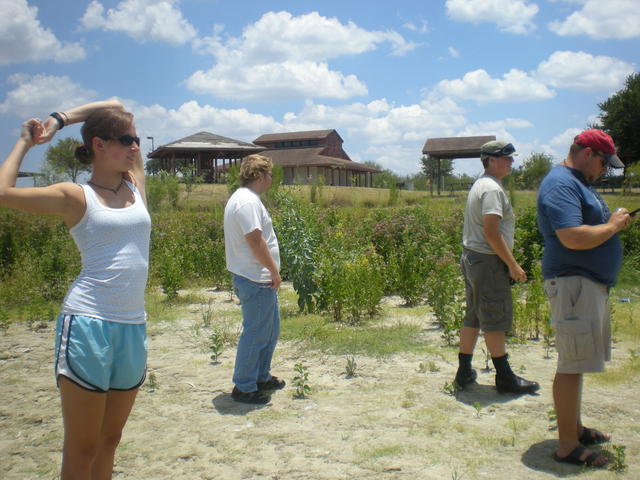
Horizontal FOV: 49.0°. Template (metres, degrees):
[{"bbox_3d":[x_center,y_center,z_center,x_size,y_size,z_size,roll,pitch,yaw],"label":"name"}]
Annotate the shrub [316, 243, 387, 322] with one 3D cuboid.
[{"bbox_3d":[0.330,0.435,7.865,0.820,0.920,0.750,0,4,0],"label":"shrub"}]

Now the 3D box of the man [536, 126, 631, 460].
[{"bbox_3d":[1.462,0.295,3.898,0.550,1.790,0.580,1,4,10],"label":"man"}]

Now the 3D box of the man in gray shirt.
[{"bbox_3d":[1.270,0.199,5.057,0.580,1.810,0.520,0,4,0],"label":"man in gray shirt"}]

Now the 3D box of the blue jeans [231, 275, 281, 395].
[{"bbox_3d":[-0.442,0.622,4.965,0.350,0.920,0.390,0,4,6],"label":"blue jeans"}]

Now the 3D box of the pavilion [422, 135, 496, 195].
[{"bbox_3d":[9.461,-4.812,46.000,5.200,3.800,5.800,1,4,16],"label":"pavilion"}]

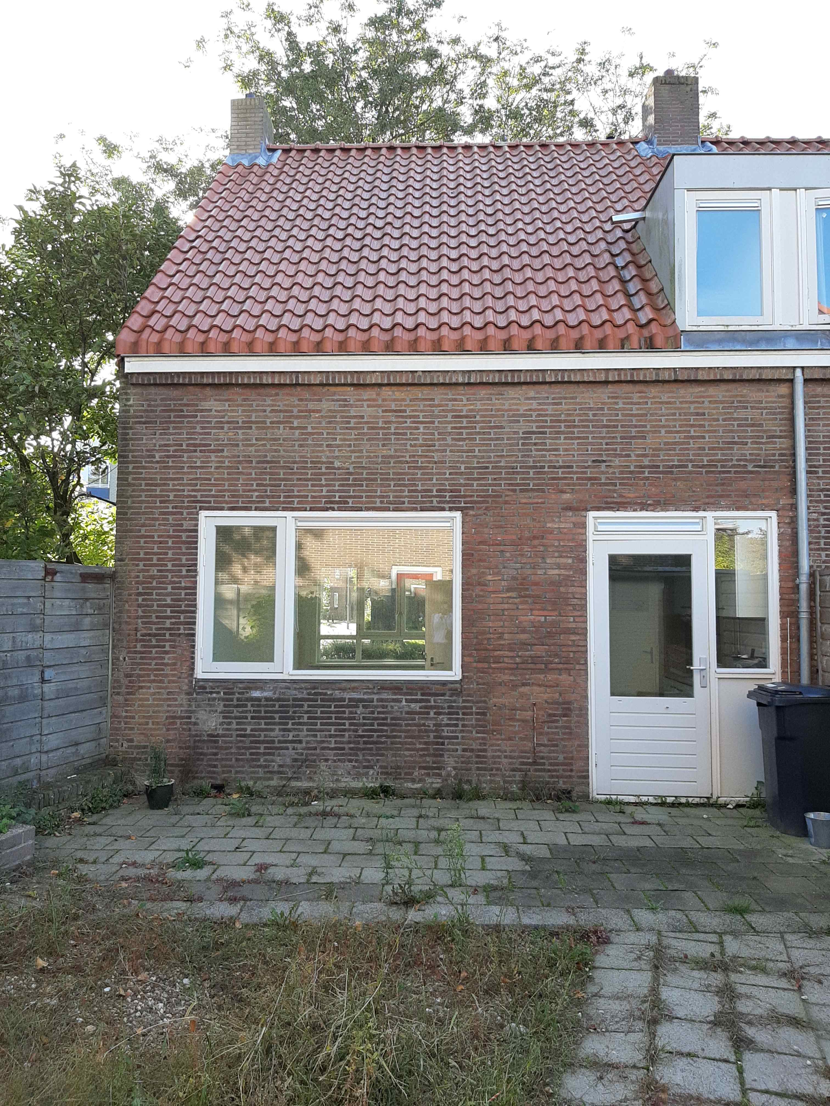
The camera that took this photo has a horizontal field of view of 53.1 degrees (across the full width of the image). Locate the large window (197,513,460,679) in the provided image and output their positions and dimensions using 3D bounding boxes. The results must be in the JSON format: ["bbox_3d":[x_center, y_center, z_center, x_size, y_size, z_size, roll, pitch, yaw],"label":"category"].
[{"bbox_3d":[-0.742,0.366,7.201,2.281,1.442,0.099,0,-4,3],"label":"large window"}]

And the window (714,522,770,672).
[{"bbox_3d":[2.757,0.344,7.035,0.454,1.267,0.059,0,-4,3],"label":"window"}]

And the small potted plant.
[{"bbox_3d":[-2.055,1.789,6.693,0.241,0.514,0.241,0,-4,3],"label":"small potted plant"}]

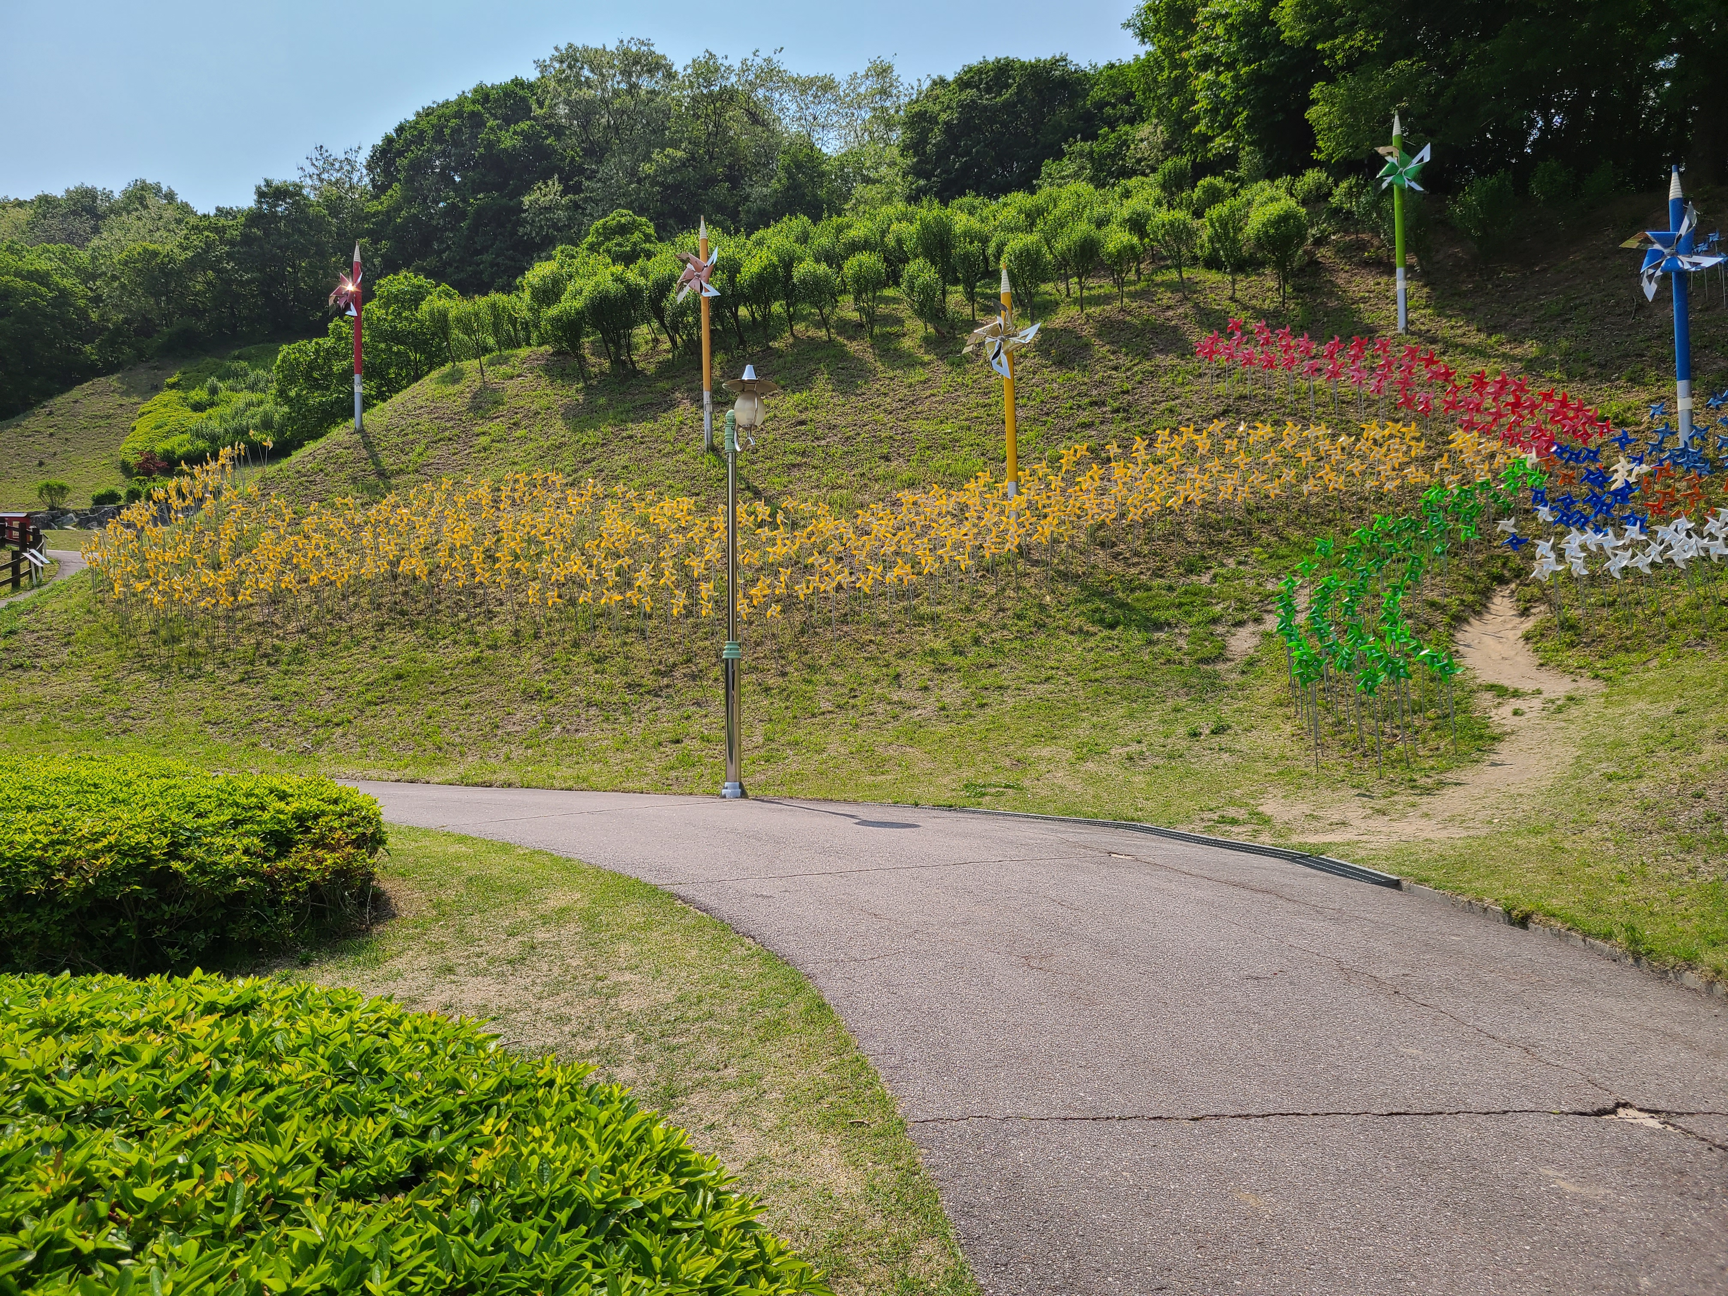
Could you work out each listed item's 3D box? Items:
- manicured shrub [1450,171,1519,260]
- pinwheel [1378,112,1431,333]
[{"bbox_3d":[14.099,-9.819,29.500,1.550,2.060,1.550,-1,-1,0],"label":"manicured shrub"},{"bbox_3d":[10.072,-7.949,24.300,1.030,4.150,0.500,-1,-1,14],"label":"pinwheel"}]

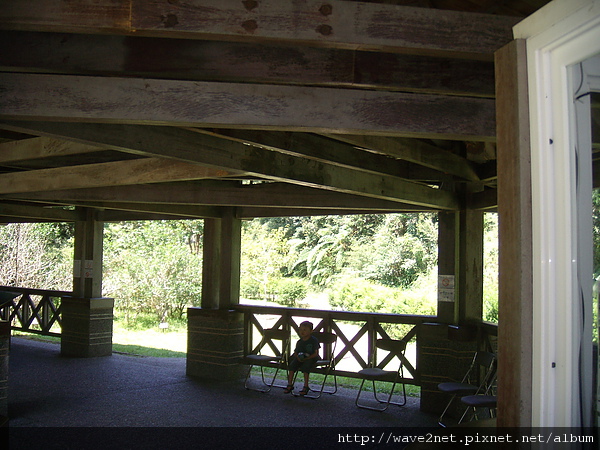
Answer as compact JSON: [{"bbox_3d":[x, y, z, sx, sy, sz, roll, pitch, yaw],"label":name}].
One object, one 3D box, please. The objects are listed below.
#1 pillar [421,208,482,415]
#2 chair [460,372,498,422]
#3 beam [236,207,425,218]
[{"bbox_3d":[1.791,0.993,7.755,0.550,2.380,0.720,4,-5,-45],"label":"pillar"},{"bbox_3d":[1.778,1.702,6.171,0.480,0.780,0.450,1,-3,-9],"label":"chair"},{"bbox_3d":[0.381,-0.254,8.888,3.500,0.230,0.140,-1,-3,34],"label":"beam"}]

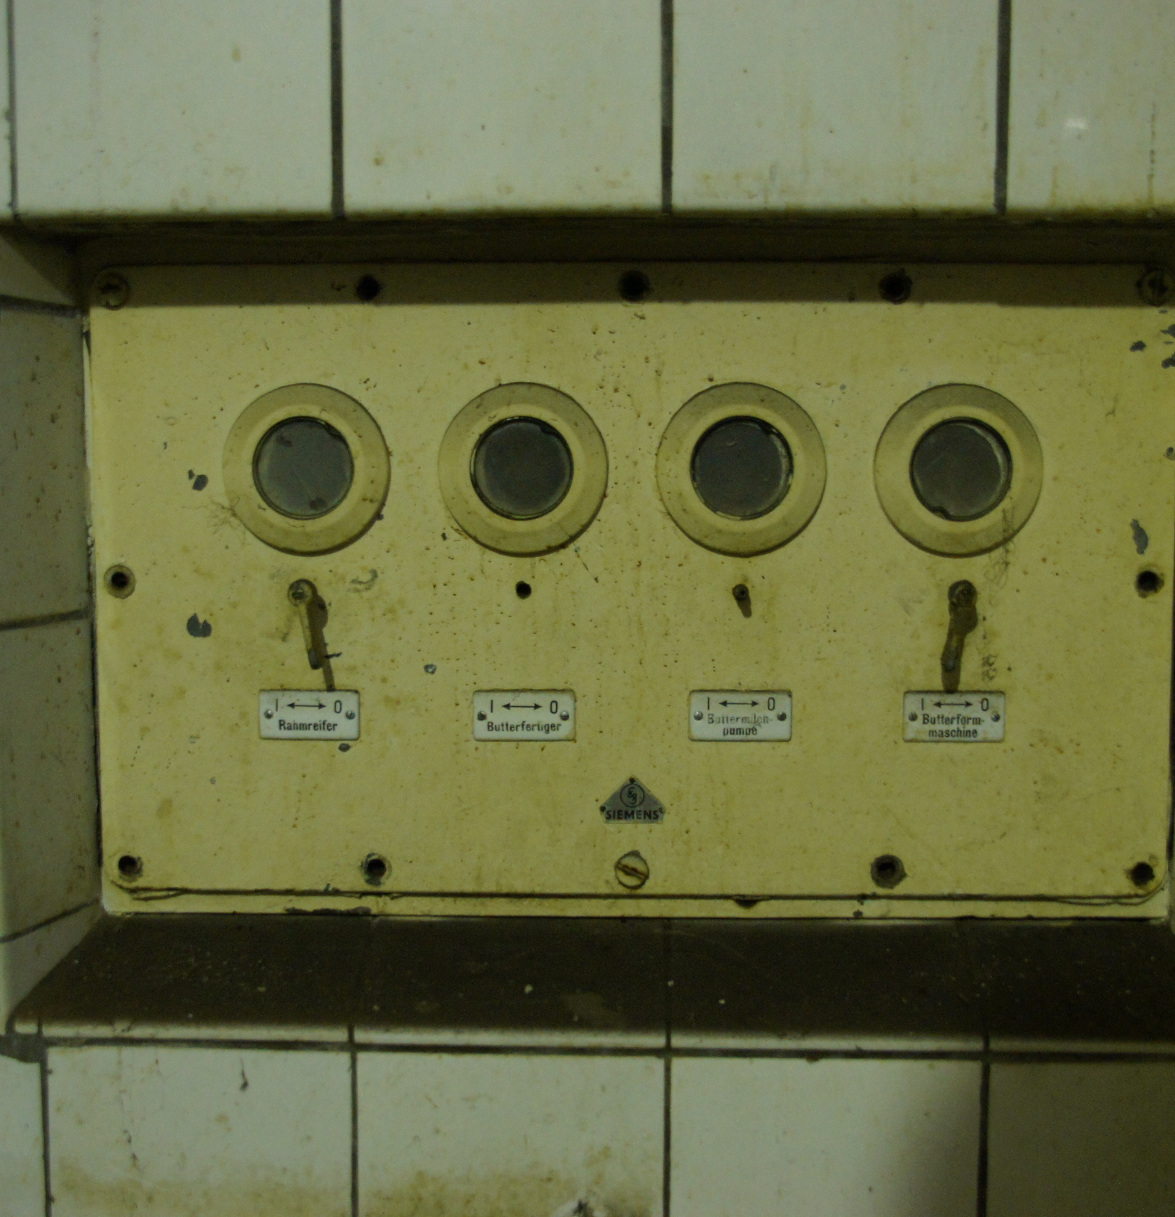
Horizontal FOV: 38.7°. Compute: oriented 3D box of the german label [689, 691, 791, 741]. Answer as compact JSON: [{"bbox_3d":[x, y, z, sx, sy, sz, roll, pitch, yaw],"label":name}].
[{"bbox_3d":[0.080,0.056,0.870,0.053,0.026,0.003,0,5,2],"label":"german label"}]

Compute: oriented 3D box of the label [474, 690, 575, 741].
[{"bbox_3d":[-0.032,0.055,0.860,0.052,0.026,0.003,0,5,1],"label":"label"}]

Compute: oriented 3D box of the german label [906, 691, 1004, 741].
[{"bbox_3d":[0.190,0.056,0.867,0.052,0.026,0.003,0,5,2],"label":"german label"}]

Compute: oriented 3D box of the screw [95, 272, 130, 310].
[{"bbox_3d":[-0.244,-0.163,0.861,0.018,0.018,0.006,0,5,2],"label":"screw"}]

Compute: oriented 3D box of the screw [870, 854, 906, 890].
[{"bbox_3d":[0.155,0.136,0.865,0.017,0.018,0.009,0,5,1],"label":"screw"}]

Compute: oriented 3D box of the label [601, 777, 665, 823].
[{"bbox_3d":[0.024,0.099,0.862,0.033,0.024,0.002,0,5,1],"label":"label"}]

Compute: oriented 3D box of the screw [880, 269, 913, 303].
[{"bbox_3d":[0.154,-0.161,0.839,0.017,0.016,0.009,0,5,1],"label":"screw"}]

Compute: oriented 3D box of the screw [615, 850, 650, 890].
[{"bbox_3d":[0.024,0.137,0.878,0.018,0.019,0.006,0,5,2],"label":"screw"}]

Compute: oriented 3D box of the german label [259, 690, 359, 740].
[{"bbox_3d":[-0.143,0.055,0.862,0.052,0.026,0.003,0,5,1],"label":"german label"}]

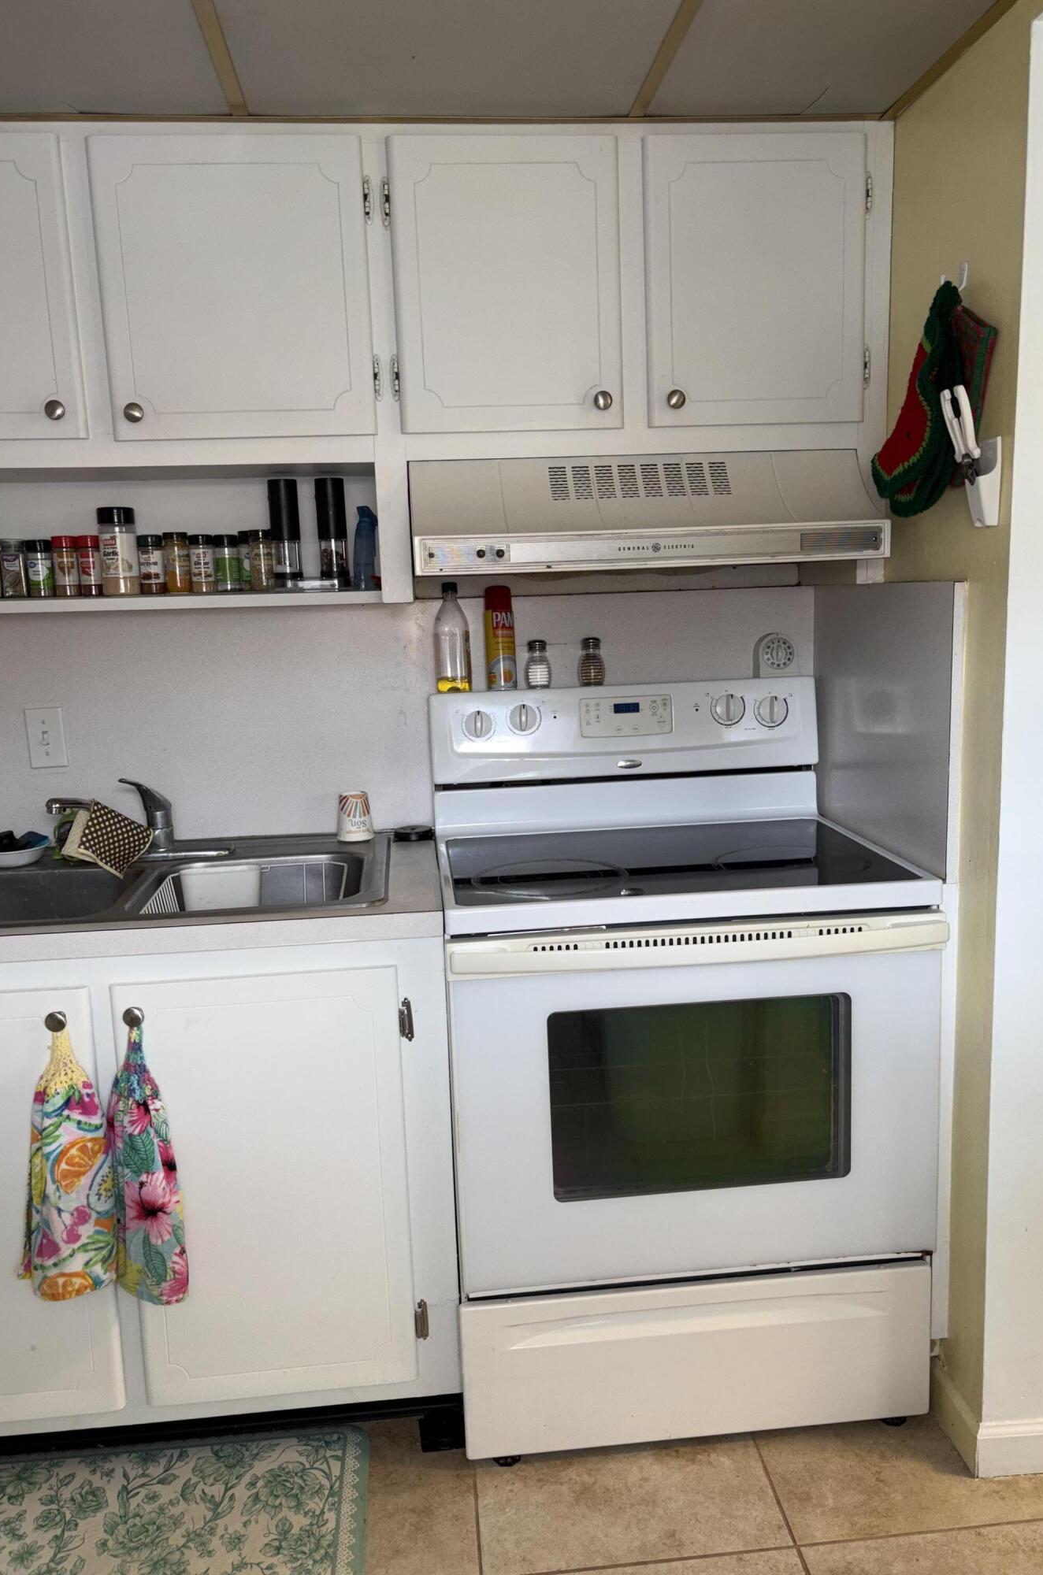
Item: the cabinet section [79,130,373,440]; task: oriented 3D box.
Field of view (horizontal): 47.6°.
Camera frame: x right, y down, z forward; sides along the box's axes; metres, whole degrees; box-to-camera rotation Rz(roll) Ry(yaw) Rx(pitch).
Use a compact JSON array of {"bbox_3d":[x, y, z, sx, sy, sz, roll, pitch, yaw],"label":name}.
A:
[{"bbox_3d":[-0.450,-0.788,1.966,0.403,0.438,0.310,-3,9,-5],"label":"cabinet section"}]

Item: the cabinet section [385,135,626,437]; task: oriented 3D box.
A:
[{"bbox_3d":[-0.035,-0.809,2.001,0.358,0.438,0.310,-3,9,-5],"label":"cabinet section"}]

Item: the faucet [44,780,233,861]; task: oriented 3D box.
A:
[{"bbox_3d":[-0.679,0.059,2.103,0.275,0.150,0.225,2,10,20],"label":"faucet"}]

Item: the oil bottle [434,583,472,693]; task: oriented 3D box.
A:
[{"bbox_3d":[-0.132,-0.285,2.262,0.066,0.209,0.066,-2,10,-3],"label":"oil bottle"}]

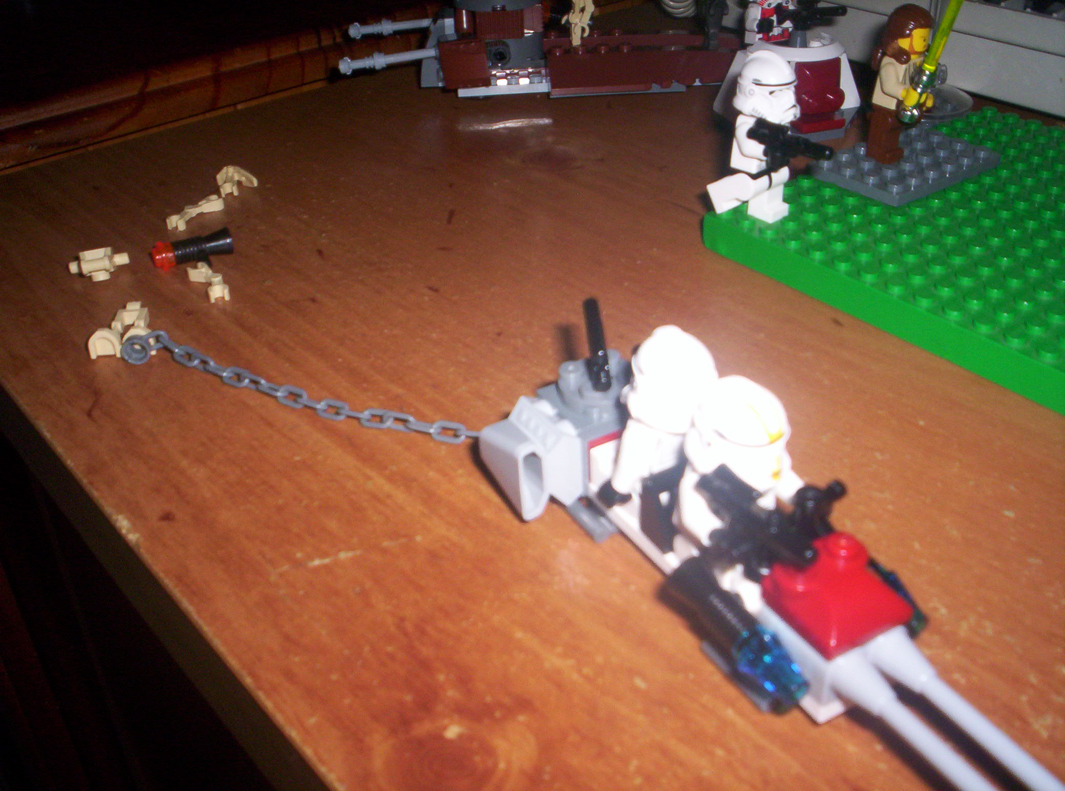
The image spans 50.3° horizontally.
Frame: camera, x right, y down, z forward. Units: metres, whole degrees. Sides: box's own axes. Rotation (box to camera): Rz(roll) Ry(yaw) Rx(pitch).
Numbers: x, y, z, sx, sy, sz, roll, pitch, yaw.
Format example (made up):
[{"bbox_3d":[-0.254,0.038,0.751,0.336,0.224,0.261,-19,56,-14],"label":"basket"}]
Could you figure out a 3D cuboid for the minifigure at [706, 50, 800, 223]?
[{"bbox_3d":[0.060,-0.067,0.297,0.021,0.043,0.021,-24,40,-30],"label":"minifigure"}]

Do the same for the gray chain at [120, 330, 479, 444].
[{"bbox_3d":[-0.050,-0.002,0.253,0.101,0.007,0.009,14,37,22],"label":"gray chain"}]

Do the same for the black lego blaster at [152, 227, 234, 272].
[{"bbox_3d":[-0.093,-0.039,0.312,0.021,0.008,0.014,-16,53,-20],"label":"black lego blaster"}]

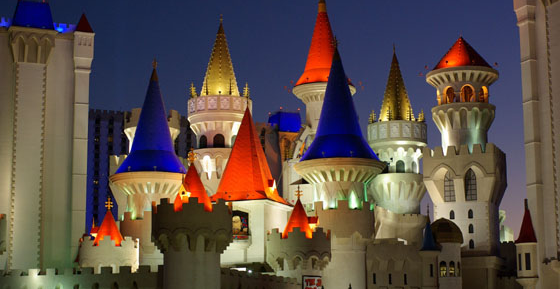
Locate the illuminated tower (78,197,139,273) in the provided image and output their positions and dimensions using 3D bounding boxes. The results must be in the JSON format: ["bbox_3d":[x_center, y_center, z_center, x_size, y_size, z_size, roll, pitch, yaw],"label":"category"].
[{"bbox_3d":[-21.306,11.185,124.005,7.476,9.458,7.476,1,-9,-10],"label":"illuminated tower"}]

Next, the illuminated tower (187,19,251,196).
[{"bbox_3d":[-8.816,-5.734,145.033,9.327,26.754,9.327,0,-9,-3],"label":"illuminated tower"}]

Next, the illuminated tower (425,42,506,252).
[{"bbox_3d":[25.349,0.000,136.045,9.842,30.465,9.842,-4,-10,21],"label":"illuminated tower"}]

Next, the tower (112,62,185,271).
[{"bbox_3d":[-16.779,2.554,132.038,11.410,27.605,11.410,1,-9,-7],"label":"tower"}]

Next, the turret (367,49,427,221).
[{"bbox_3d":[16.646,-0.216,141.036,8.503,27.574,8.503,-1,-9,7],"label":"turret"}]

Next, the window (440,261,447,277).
[{"bbox_3d":[20.700,15.698,126.000,0.760,2.011,0.304,-3,-10,17],"label":"window"}]

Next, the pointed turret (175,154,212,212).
[{"bbox_3d":[-8.692,3.853,100.002,3.818,6.173,3.818,1,-9,-5],"label":"pointed turret"}]

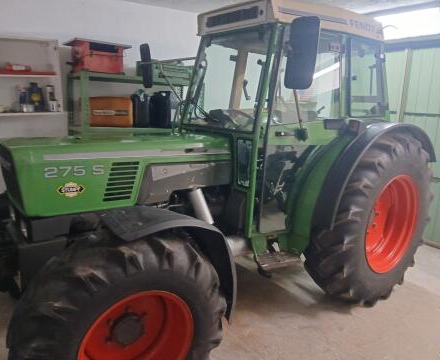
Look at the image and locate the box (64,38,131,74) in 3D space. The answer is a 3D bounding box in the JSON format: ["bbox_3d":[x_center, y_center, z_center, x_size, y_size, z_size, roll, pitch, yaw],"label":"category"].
[{"bbox_3d":[-1.264,-1.247,3.718,0.540,0.285,0.500,-7,15,-32],"label":"box"}]

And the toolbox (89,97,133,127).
[{"bbox_3d":[-1.158,-0.700,3.676,0.455,0.290,0.260,-7,15,-32],"label":"toolbox"}]

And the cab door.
[{"bbox_3d":[0.666,-0.371,2.845,0.892,1.519,0.078,-8,16,-37],"label":"cab door"}]

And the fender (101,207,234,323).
[{"bbox_3d":[-0.264,0.530,2.071,0.696,0.755,0.343,-8,16,-37],"label":"fender"}]

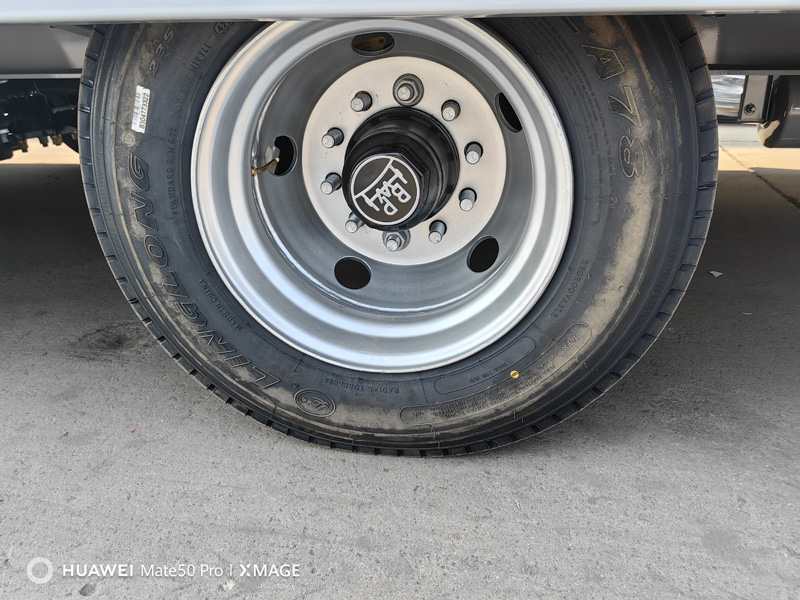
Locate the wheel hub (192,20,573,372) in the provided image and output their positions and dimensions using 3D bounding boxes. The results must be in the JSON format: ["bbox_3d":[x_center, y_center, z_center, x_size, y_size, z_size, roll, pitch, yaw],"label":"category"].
[{"bbox_3d":[-0.013,-0.159,0.859,0.470,0.470,0.225,3,24,8],"label":"wheel hub"}]

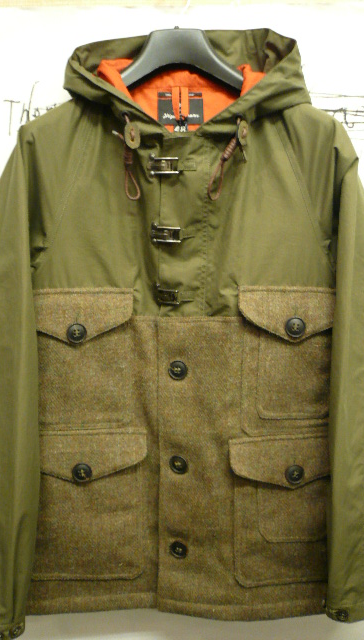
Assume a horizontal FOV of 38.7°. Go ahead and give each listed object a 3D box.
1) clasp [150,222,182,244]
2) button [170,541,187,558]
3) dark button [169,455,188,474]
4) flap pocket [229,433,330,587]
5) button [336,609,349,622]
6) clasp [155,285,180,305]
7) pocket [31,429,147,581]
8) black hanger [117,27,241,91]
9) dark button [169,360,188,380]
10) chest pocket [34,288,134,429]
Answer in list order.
[{"bbox_3d":[-0.022,-0.122,0.728,0.043,0.030,0.012,0,9,0],"label":"clasp"},{"bbox_3d":[-0.005,0.350,0.790,0.026,0.027,0.007,0,9,0],"label":"button"},{"bbox_3d":[-0.005,0.214,0.767,0.027,0.028,0.007,0,9,0],"label":"dark button"},{"bbox_3d":[0.156,0.280,0.765,0.171,0.226,0.022,-1,9,-6],"label":"flap pocket"},{"bbox_3d":[0.246,0.454,0.795,0.019,0.020,0.008,-2,9,-10],"label":"button"},{"bbox_3d":[-0.021,-0.036,0.733,0.035,0.028,0.011,0,9,0],"label":"clasp"},{"bbox_3d":[-0.143,0.274,0.770,0.181,0.225,0.022,1,9,6],"label":"pocket"},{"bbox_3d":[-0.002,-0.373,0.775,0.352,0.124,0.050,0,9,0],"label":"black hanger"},{"bbox_3d":[-0.005,0.072,0.742,0.027,0.027,0.007,0,9,0],"label":"dark button"},{"bbox_3d":[-0.145,0.055,0.740,0.157,0.199,0.022,1,9,6],"label":"chest pocket"}]

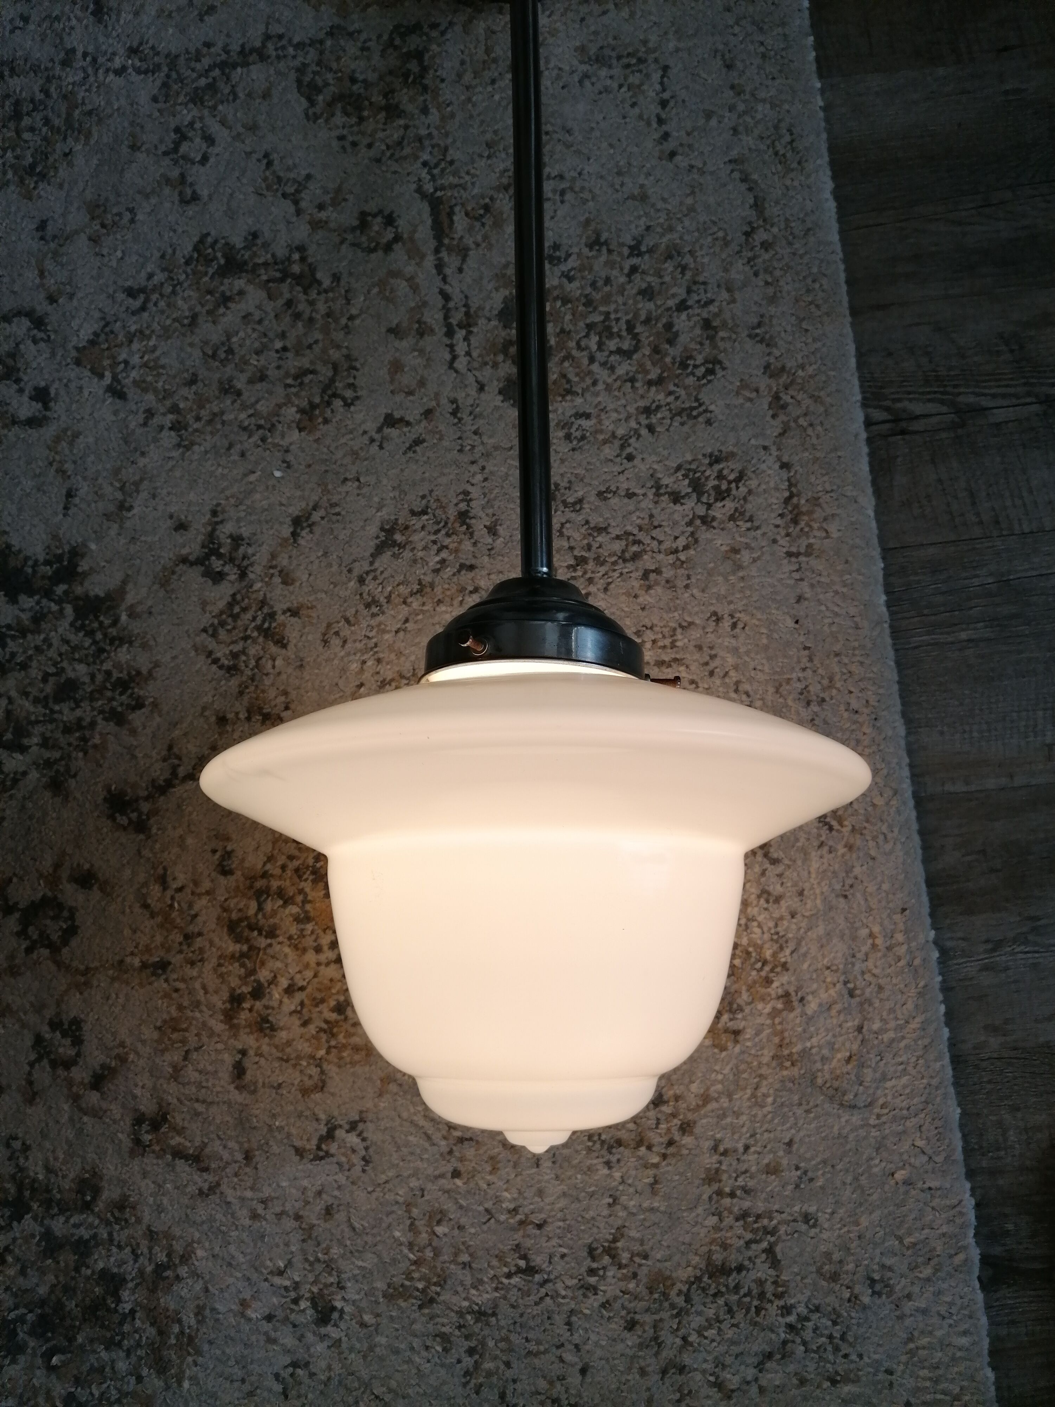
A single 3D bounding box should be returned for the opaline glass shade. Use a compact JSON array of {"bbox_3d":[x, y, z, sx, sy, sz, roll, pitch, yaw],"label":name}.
[{"bbox_3d":[0.004,0.090,0.509,0.305,0.305,0.222,0,76,0],"label":"opaline glass shade"}]

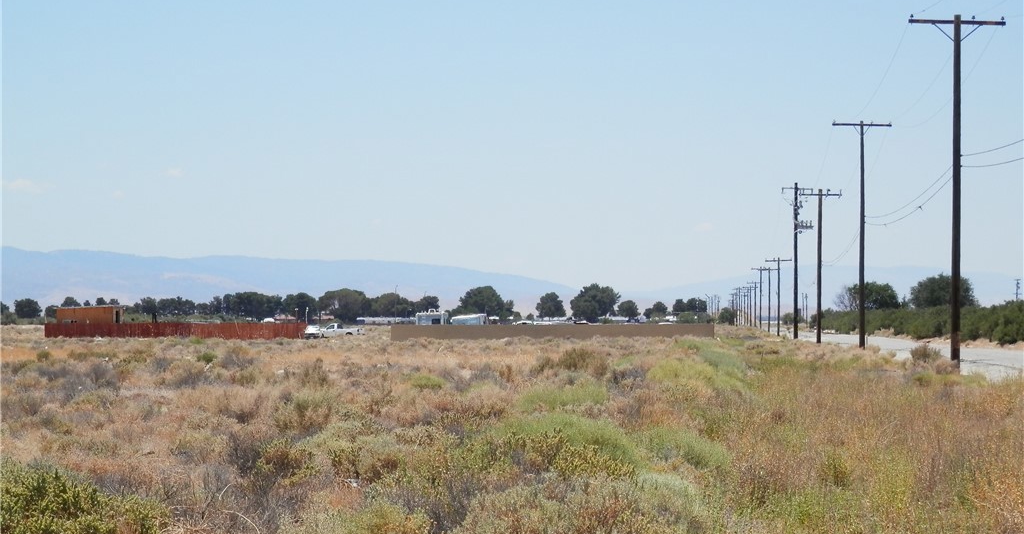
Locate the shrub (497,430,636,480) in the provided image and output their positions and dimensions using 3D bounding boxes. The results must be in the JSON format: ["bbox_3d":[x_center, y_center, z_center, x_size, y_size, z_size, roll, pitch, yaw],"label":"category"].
[{"bbox_3d":[0.553,1.907,31.800,1.420,0.517,1.136,0,-1,1],"label":"shrub"}]

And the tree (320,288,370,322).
[{"bbox_3d":[-33.983,8.062,640.000,10.205,7.756,9.185,0,-1,0],"label":"tree"}]

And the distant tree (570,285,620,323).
[{"bbox_3d":[20.359,9.331,760.000,12.119,10.664,11.513,0,-1,2],"label":"distant tree"}]

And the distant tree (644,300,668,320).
[{"bbox_3d":[36.866,11.608,800.000,6.123,5.613,5.511,0,-1,0],"label":"distant tree"}]

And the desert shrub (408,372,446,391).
[{"bbox_3d":[-1.927,2.617,71.500,0.866,0.467,0.823,0,-1,-2],"label":"desert shrub"}]

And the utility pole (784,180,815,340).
[{"bbox_3d":[26.633,-0.535,292.000,3.050,14.573,0.450,0,-1,4],"label":"utility pole"}]

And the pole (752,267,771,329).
[{"bbox_3d":[38.718,4.892,487.000,3.050,9.784,0.350,0,-1,4],"label":"pole"}]

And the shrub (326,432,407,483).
[{"bbox_3d":[-1.427,1.868,30.745,0.784,0.510,0.736,0,-1,0],"label":"shrub"}]

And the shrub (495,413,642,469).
[{"bbox_3d":[0.611,1.887,33.919,1.601,0.606,1.257,0,-1,0],"label":"shrub"}]

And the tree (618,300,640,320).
[{"bbox_3d":[29.850,11.863,800.000,6.123,6.633,5.817,0,-1,2],"label":"tree"}]

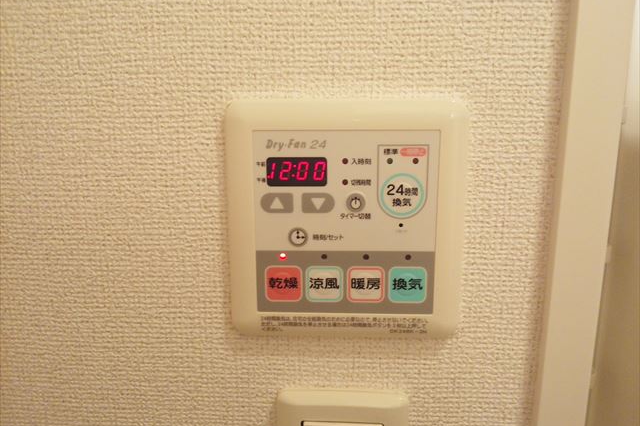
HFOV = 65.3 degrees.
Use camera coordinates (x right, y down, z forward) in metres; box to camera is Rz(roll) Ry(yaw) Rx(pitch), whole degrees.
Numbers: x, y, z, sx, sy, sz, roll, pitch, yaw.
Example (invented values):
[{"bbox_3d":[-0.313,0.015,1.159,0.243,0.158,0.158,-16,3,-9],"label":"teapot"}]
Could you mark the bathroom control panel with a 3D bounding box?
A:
[{"bbox_3d":[0.012,0.005,0.242,0.116,0.119,0.013,0,11,2],"label":"bathroom control panel"}]

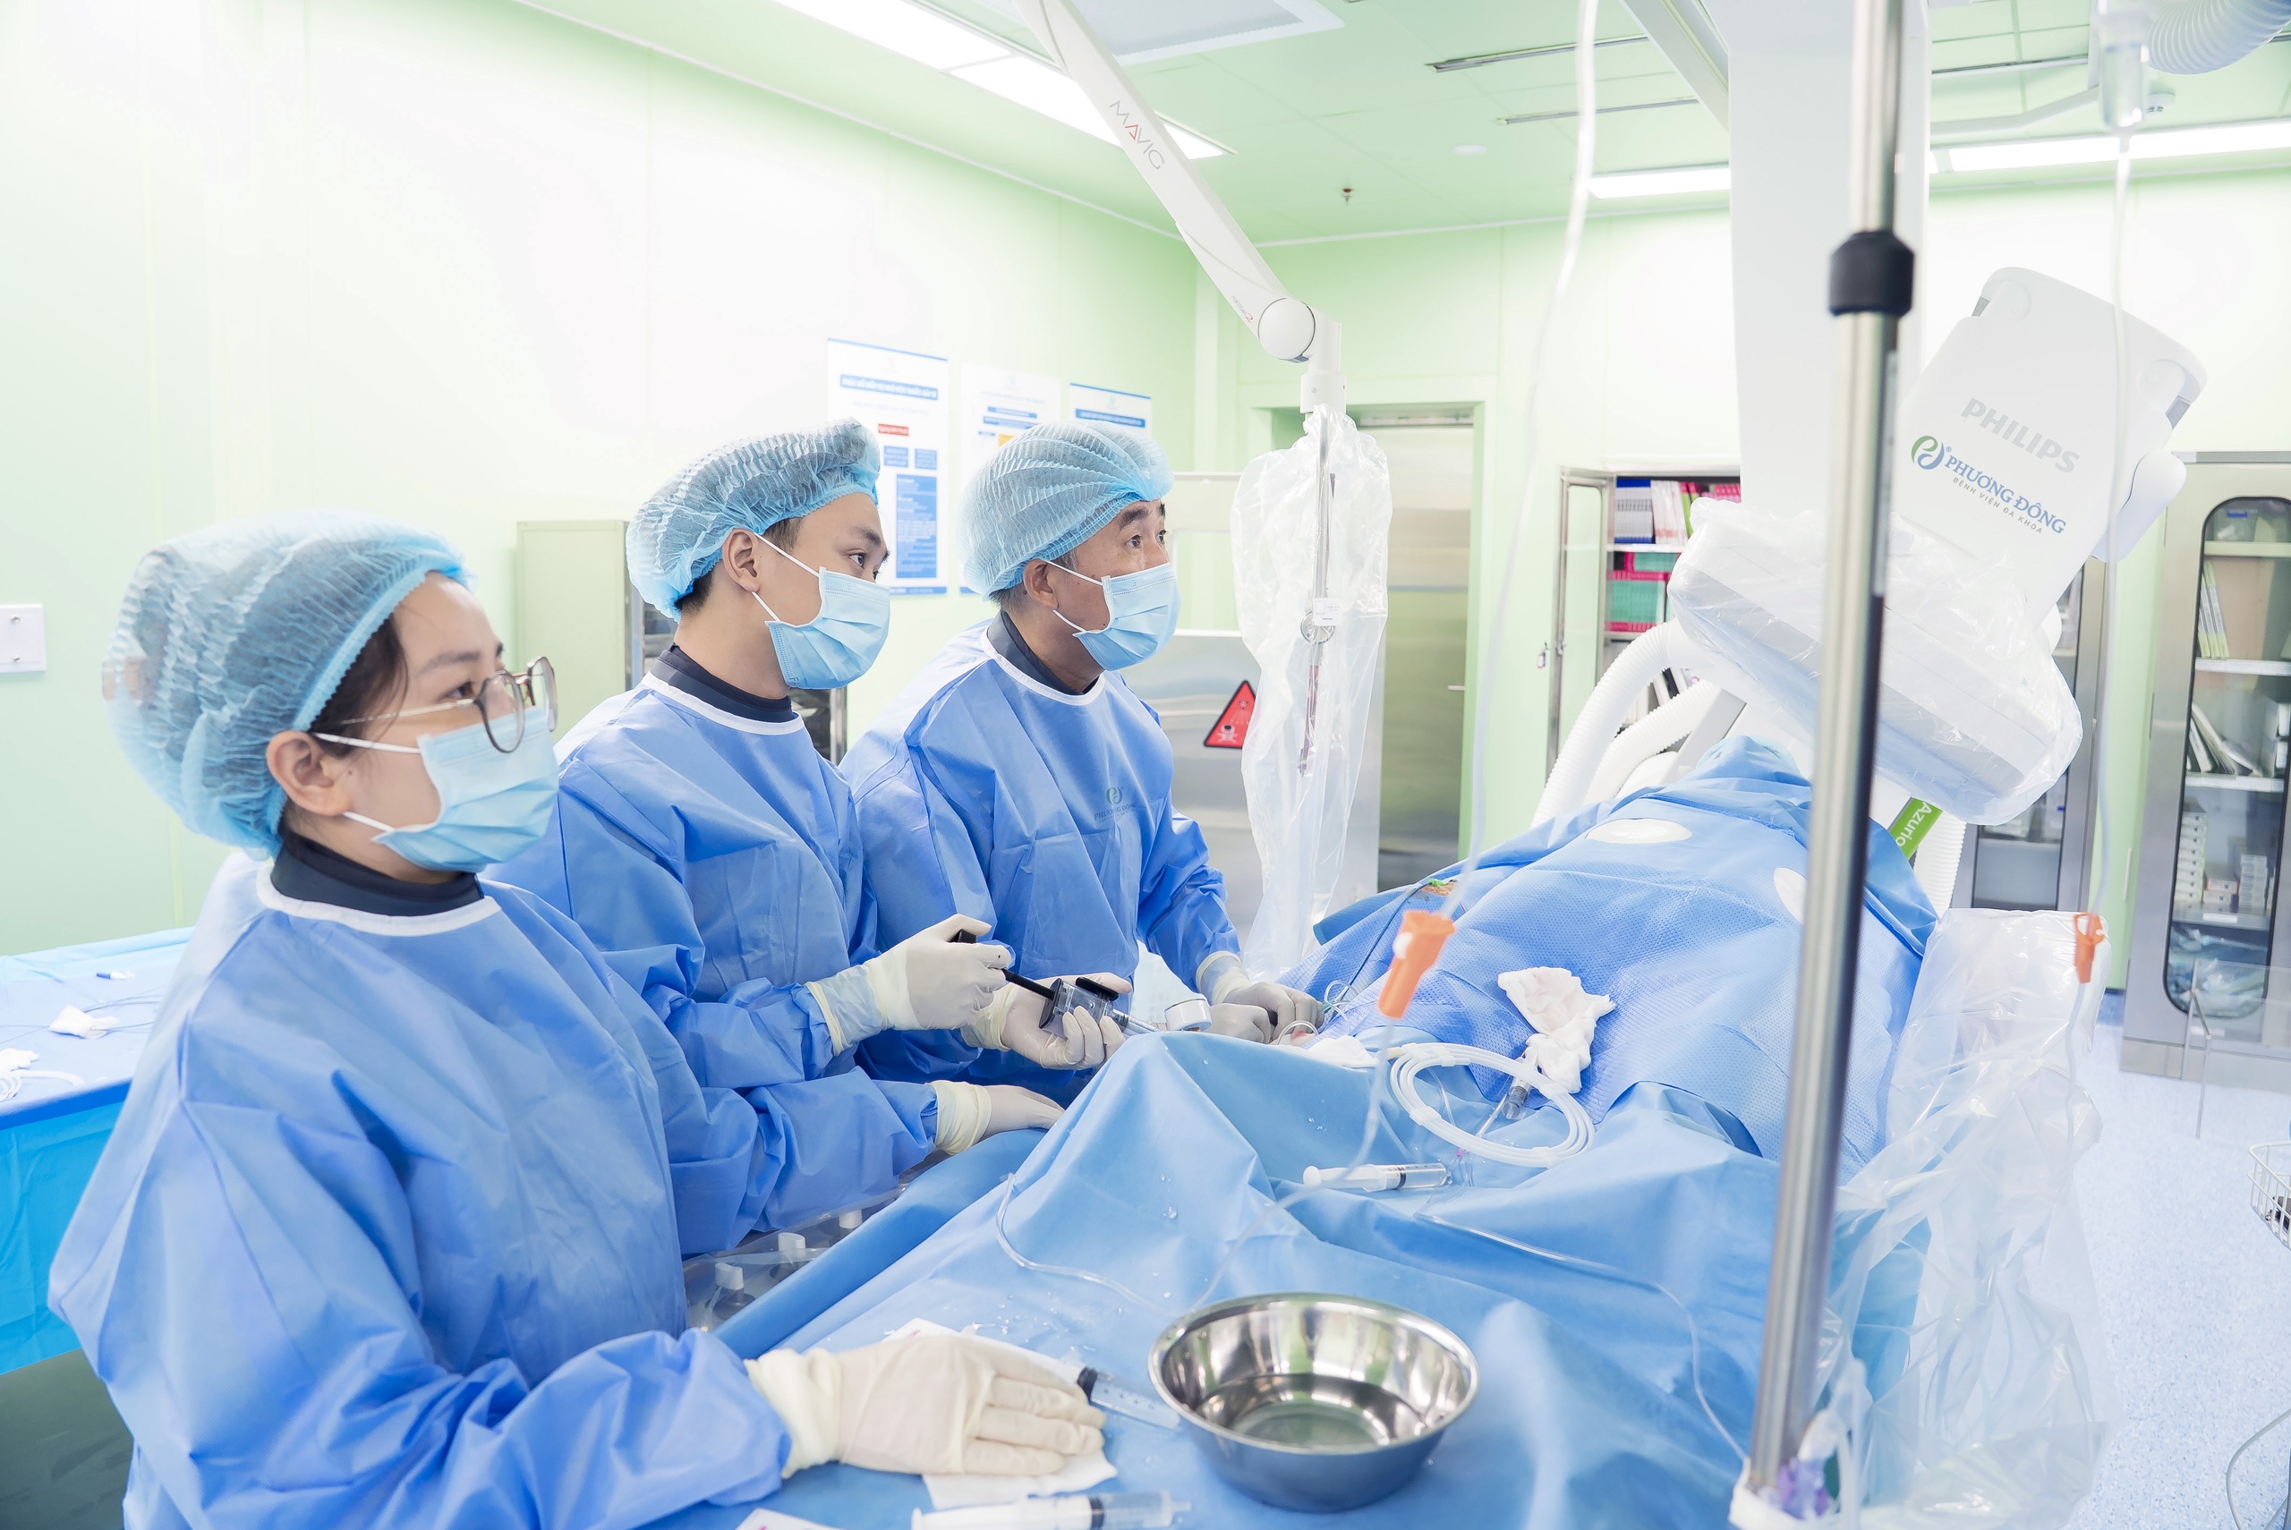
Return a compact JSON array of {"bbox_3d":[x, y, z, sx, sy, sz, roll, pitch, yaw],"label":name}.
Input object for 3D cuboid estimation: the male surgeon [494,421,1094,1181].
[{"bbox_3d":[-0.335,0.530,1.590,0.540,1.720,0.530,5,9,30],"label":"male surgeon"}]

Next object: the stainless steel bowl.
[{"bbox_3d":[0.103,0.397,0.935,0.198,0.064,0.198,0,7,0],"label":"stainless steel bowl"}]

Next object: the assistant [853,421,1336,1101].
[{"bbox_3d":[-0.045,0.475,1.860,0.540,1.730,0.530,5,9,33],"label":"assistant"}]

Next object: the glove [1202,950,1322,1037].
[{"bbox_3d":[0.132,0.262,1.730,0.155,0.085,0.100,22,17,25],"label":"glove"}]

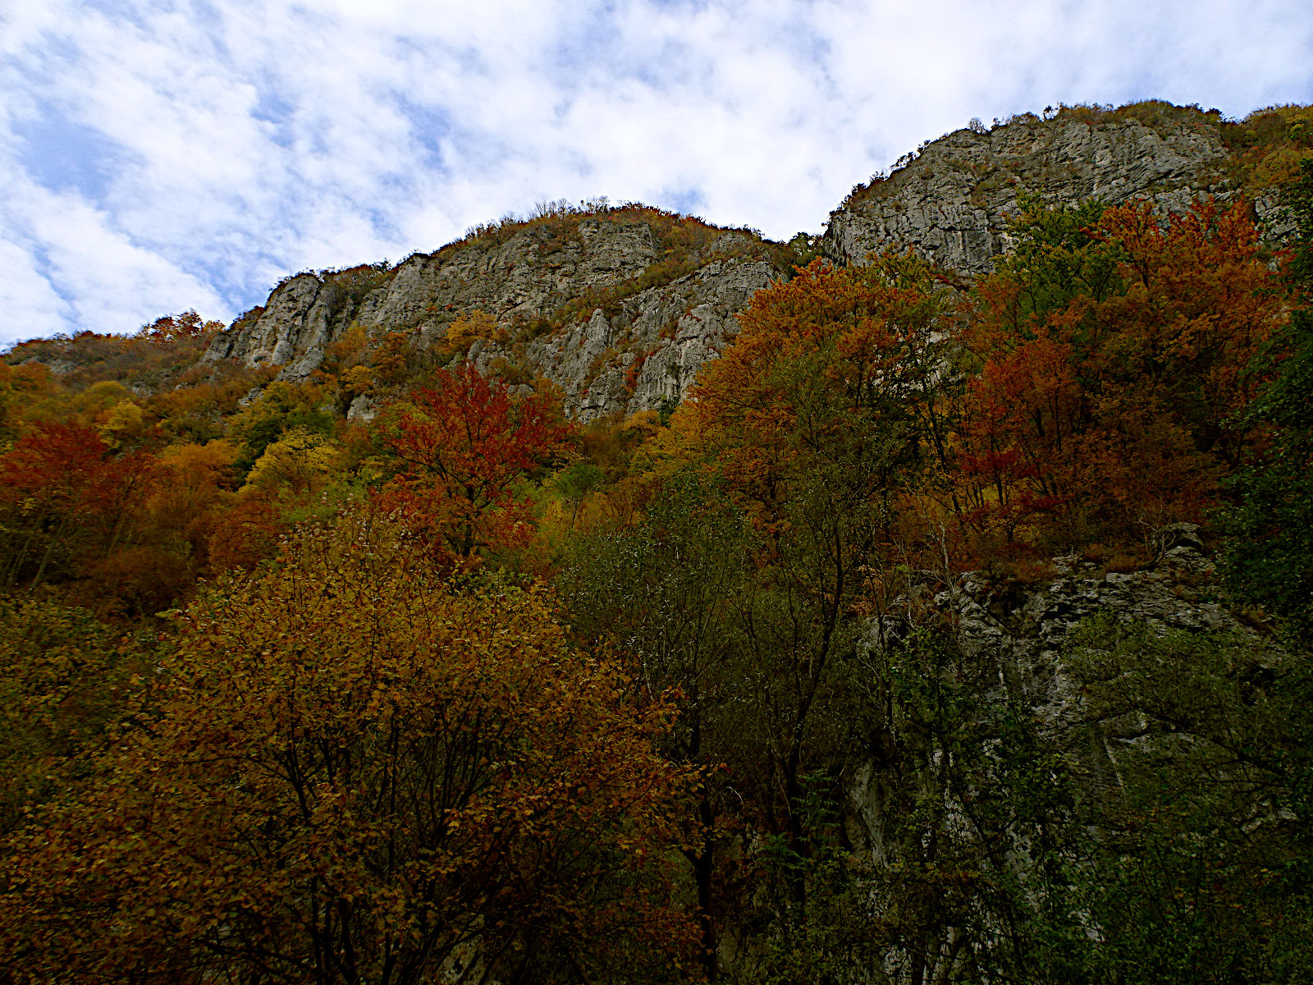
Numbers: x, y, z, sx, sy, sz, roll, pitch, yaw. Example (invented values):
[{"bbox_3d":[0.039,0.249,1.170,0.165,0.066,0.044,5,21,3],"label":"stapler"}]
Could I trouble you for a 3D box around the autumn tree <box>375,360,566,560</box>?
[{"bbox_3d":[-8.700,-1.600,43.900,9.000,9.700,8.500,0,-15,0],"label":"autumn tree"}]

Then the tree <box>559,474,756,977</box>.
[{"bbox_3d":[0.000,4.370,18.500,4.100,9.900,4.000,0,-15,0],"label":"tree"}]

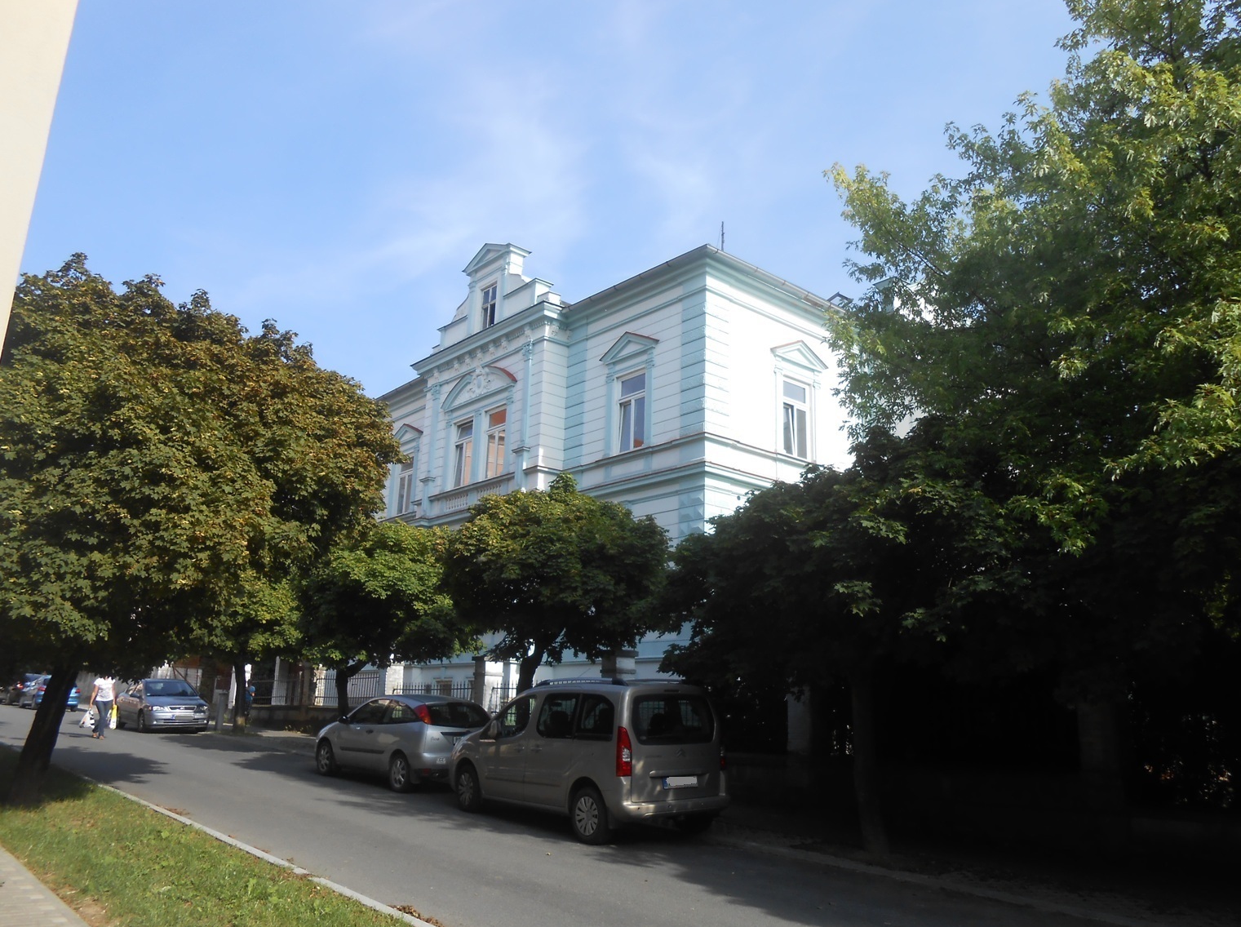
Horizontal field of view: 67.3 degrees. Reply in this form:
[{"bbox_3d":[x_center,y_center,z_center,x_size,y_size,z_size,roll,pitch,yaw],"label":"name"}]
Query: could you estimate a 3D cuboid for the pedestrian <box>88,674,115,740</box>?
[{"bbox_3d":[-12.770,5.906,22.996,0.560,1.660,0.400,10,-17,-30],"label":"pedestrian"}]

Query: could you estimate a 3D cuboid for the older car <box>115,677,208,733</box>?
[{"bbox_3d":[-13.029,6.918,26.730,1.710,1.430,4.150,12,-17,-36],"label":"older car"}]

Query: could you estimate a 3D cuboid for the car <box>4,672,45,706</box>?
[{"bbox_3d":[-28.757,10.923,45.133,1.730,1.450,4.350,14,-19,-40],"label":"car"}]

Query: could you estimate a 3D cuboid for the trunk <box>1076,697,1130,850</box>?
[{"bbox_3d":[5.824,3.613,11.258,0.460,2.000,0.460,14,-19,-38],"label":"trunk"}]

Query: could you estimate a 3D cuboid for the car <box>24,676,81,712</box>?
[{"bbox_3d":[-24.909,9.946,40.634,1.700,1.460,4.100,14,-19,-40],"label":"car"}]

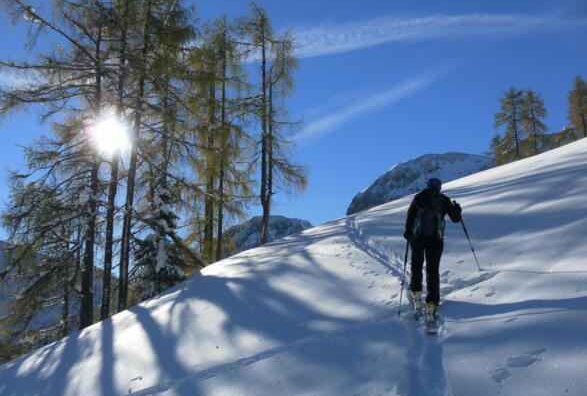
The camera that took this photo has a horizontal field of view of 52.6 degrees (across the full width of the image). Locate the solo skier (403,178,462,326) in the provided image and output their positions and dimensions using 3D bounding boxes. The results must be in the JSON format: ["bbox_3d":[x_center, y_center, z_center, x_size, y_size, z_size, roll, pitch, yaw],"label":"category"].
[{"bbox_3d":[1.733,0.661,7.400,0.720,1.770,0.720,-2,-12,7],"label":"solo skier"}]

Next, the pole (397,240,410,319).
[{"bbox_3d":[1.347,0.921,7.260,0.070,1.066,0.070,8,-17,2],"label":"pole"}]

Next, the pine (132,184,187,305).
[{"bbox_3d":[-4.516,1.567,20.000,1.900,4.200,1.900,0,-12,0],"label":"pine"}]

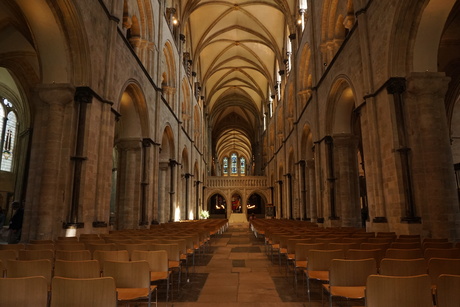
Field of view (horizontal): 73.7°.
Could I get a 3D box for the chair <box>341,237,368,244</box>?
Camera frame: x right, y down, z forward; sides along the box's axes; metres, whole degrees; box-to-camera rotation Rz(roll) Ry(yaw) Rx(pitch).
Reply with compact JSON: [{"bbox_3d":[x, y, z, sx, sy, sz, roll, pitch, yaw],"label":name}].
[{"bbox_3d":[2.566,2.190,6.459,0.525,0.775,0.540,0,-12,0],"label":"chair"}]

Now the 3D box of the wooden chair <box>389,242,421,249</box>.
[{"bbox_3d":[2.930,1.942,5.271,0.500,0.810,0.530,0,-12,-1],"label":"wooden chair"}]

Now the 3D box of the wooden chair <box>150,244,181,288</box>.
[{"bbox_3d":[-1.052,1.952,5.212,0.500,0.810,0.530,-1,-12,2],"label":"wooden chair"}]

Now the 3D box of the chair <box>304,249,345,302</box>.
[{"bbox_3d":[1.315,1.754,4.319,0.500,0.810,0.530,0,-12,-1],"label":"chair"}]

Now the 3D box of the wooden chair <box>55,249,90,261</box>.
[{"bbox_3d":[-2.187,1.820,4.462,0.500,0.800,0.530,-1,-11,1],"label":"wooden chair"}]

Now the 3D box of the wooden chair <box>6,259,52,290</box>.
[{"bbox_3d":[-2.147,1.595,3.458,0.500,0.810,0.530,-1,-12,2],"label":"wooden chair"}]

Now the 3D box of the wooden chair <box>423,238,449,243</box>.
[{"bbox_3d":[3.973,2.080,6.039,0.500,0.800,0.530,-1,-11,1],"label":"wooden chair"}]

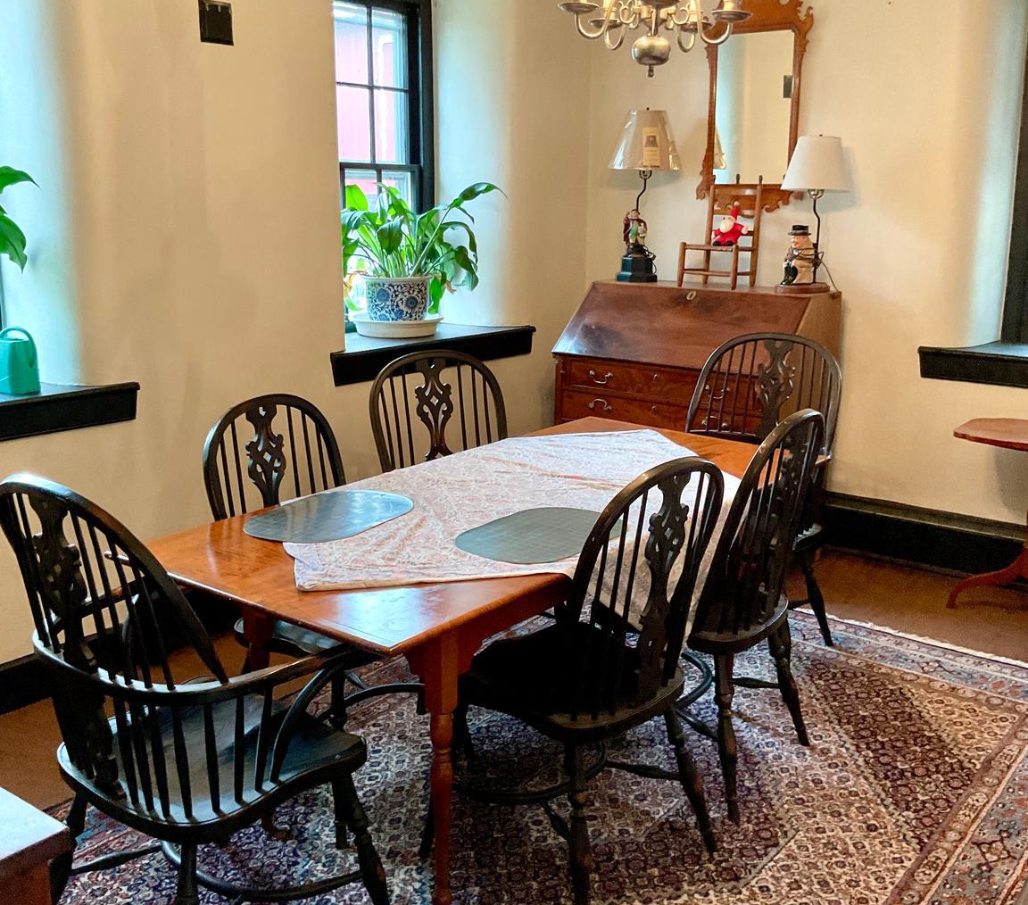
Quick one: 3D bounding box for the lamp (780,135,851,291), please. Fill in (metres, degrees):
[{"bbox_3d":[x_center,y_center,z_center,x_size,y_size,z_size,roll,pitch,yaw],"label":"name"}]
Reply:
[{"bbox_3d":[1.186,-0.947,4.545,0.300,0.640,0.290,10,16,37],"label":"lamp"}]

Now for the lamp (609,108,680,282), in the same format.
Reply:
[{"bbox_3d":[0.573,-1.117,5.007,0.315,0.760,0.315,0,13,0],"label":"lamp"}]

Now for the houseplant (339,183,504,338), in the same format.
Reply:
[{"bbox_3d":[-0.422,-0.778,4.664,0.580,0.620,0.640,10,16,37],"label":"houseplant"}]

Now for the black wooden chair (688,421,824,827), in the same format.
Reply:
[{"bbox_3d":[0.514,0.339,3.015,0.585,0.985,0.490,11,16,38],"label":"black wooden chair"}]

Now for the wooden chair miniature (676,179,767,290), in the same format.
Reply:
[{"bbox_3d":[0.869,-0.922,4.810,0.290,0.470,0.250,10,16,37],"label":"wooden chair miniature"}]

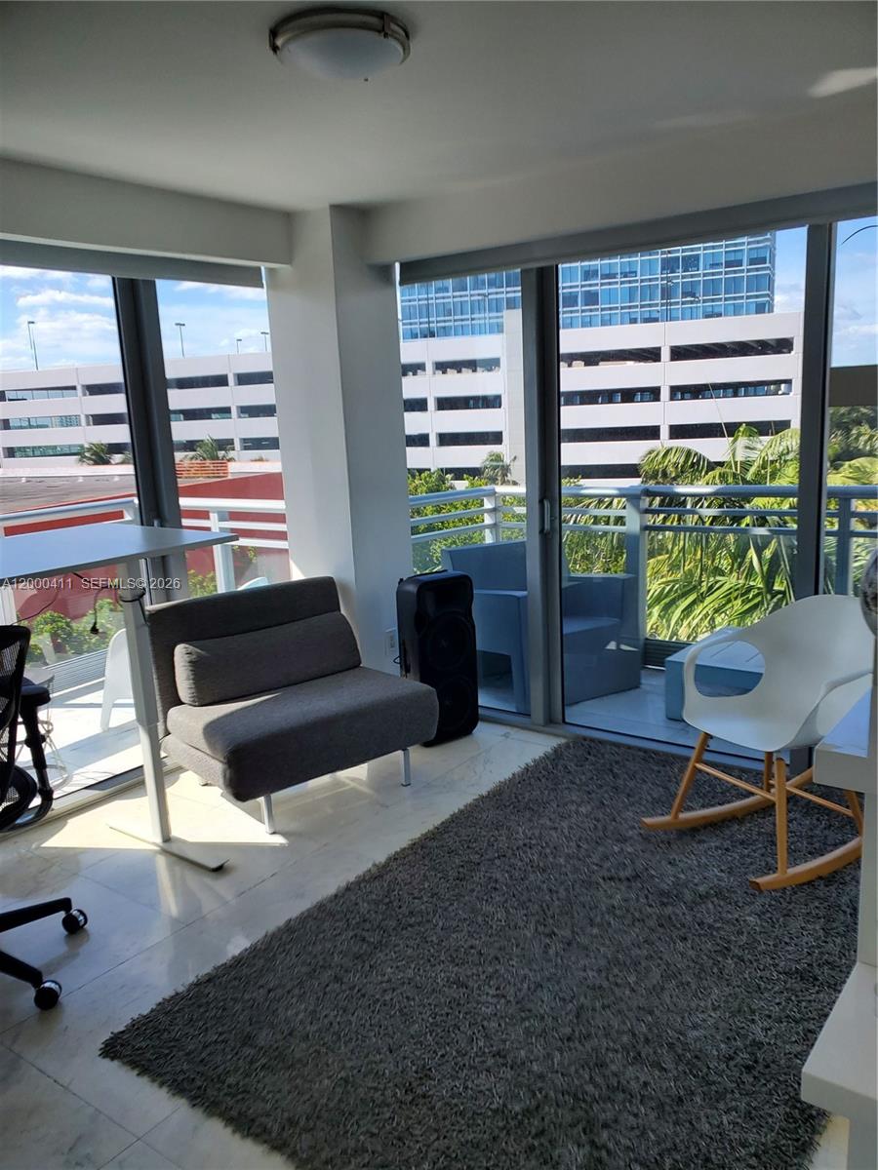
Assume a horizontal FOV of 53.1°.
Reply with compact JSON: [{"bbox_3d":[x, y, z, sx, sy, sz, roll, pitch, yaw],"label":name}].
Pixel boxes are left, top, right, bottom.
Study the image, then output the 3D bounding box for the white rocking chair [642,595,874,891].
[{"bbox_3d":[1.177,0.489,3.002,0.820,0.830,0.610,-9,13,-27],"label":"white rocking chair"}]

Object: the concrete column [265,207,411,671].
[{"bbox_3d":[-0.473,-0.526,4.415,0.440,2.455,0.420,6,14,37],"label":"concrete column"}]

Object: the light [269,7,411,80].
[{"bbox_3d":[-0.238,-1.274,2.121,0.338,0.095,0.338,-3,12,1],"label":"light"}]

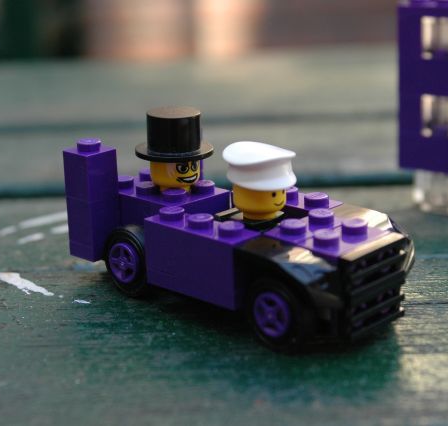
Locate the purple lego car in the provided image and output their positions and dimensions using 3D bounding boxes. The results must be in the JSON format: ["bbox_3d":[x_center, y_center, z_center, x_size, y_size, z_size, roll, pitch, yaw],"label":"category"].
[{"bbox_3d":[0.002,0.003,0.273,0.074,0.029,0.033,14,24,43],"label":"purple lego car"}]

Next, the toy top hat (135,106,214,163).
[{"bbox_3d":[-0.010,-0.016,0.279,0.016,0.008,0.016,-2,17,1],"label":"toy top hat"}]

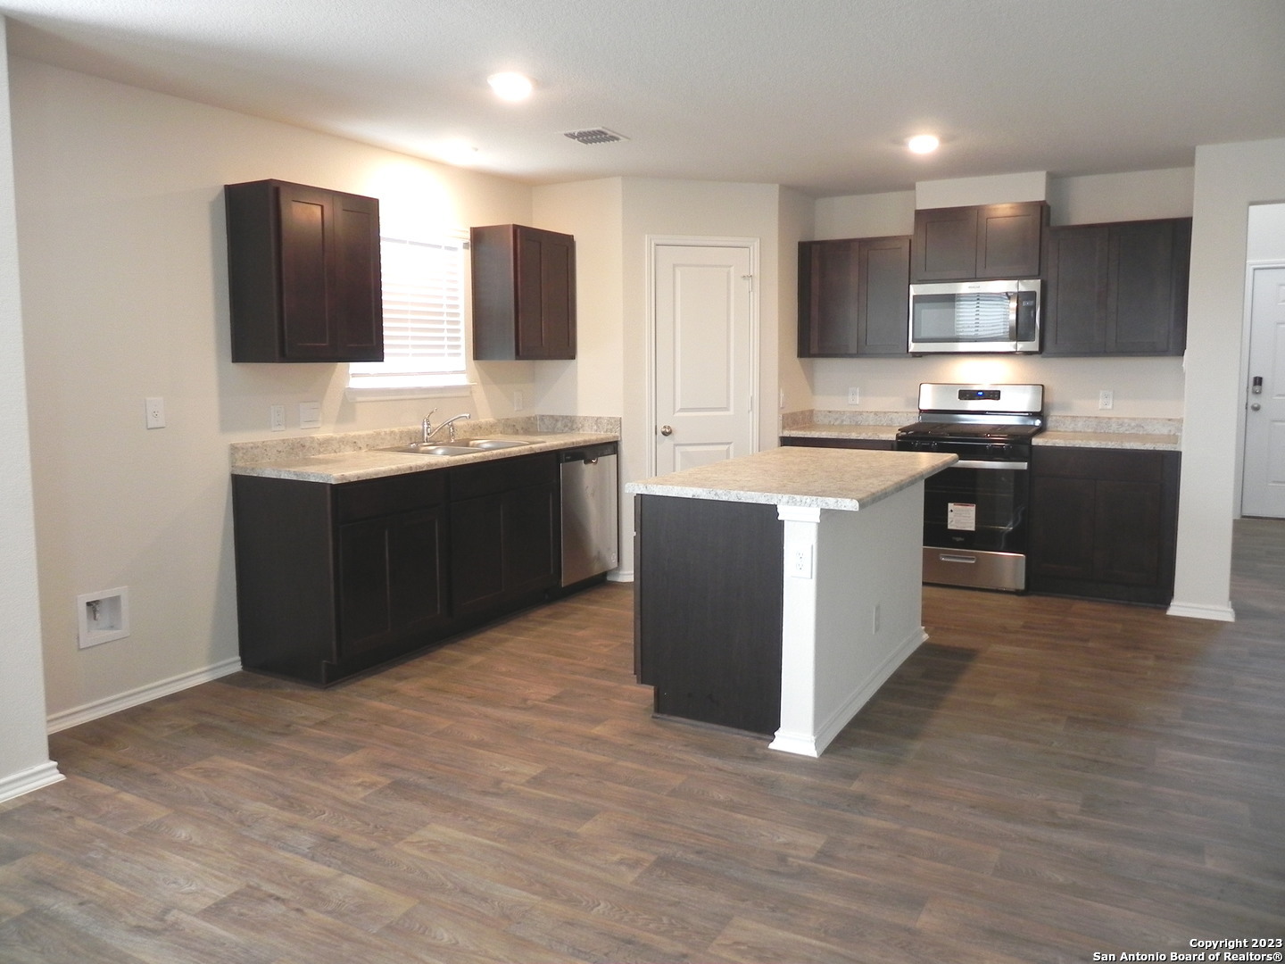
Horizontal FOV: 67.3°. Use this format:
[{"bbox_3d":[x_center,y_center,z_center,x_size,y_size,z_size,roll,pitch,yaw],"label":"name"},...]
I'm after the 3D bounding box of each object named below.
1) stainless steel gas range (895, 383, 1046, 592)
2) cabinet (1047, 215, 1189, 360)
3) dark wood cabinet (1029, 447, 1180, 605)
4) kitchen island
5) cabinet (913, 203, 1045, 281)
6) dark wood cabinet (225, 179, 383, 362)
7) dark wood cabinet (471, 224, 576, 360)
[{"bbox_3d":[2.015,0.010,5.953,0.765,1.203,0.700,4,8,29],"label":"stainless steel gas range"},{"bbox_3d":[2.755,-1.107,5.621,0.740,0.752,0.320,4,8,29],"label":"cabinet"},{"bbox_3d":[2.704,0.210,5.655,0.750,0.874,0.610,4,8,29],"label":"dark wood cabinet"},{"bbox_3d":[0.726,0.392,4.144,0.886,0.914,1.645,4,8,29],"label":"kitchen island"},{"bbox_3d":[2.053,-1.433,5.870,0.754,0.444,0.324,4,8,29],"label":"cabinet"},{"bbox_3d":[-1.490,-0.913,4.317,0.320,0.746,0.612,4,8,29],"label":"dark wood cabinet"},{"bbox_3d":[-0.686,-1.097,5.722,0.320,0.746,0.610,4,8,29],"label":"dark wood cabinet"}]

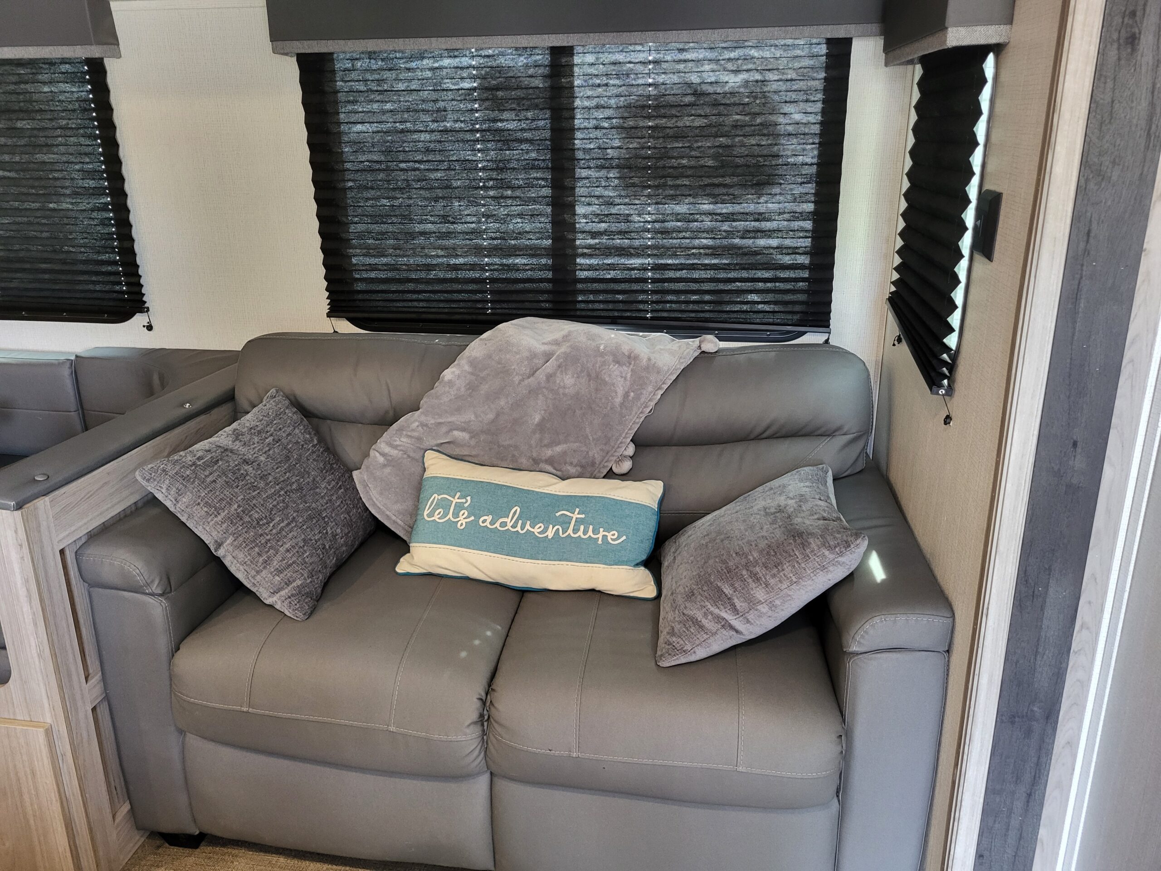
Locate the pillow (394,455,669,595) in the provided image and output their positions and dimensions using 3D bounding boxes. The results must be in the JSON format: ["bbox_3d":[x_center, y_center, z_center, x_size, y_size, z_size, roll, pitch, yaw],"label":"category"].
[{"bbox_3d":[-0.101,0.183,1.807,0.538,0.266,0.125,4,-24,13],"label":"pillow"}]

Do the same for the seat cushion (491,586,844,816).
[{"bbox_3d":[0.175,0.430,1.709,0.598,0.206,0.575,2,18,10],"label":"seat cushion"}]

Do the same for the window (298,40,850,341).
[{"bbox_3d":[-0.041,-0.566,2.082,1.275,0.666,0.069,2,18,10],"label":"window"}]

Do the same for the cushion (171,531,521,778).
[{"bbox_3d":[-0.411,0.405,1.809,0.594,0.206,0.575,2,18,10],"label":"cushion"}]

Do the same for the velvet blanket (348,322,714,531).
[{"bbox_3d":[-0.088,-0.015,2.000,0.794,0.438,0.325,2,18,10],"label":"velvet blanket"}]

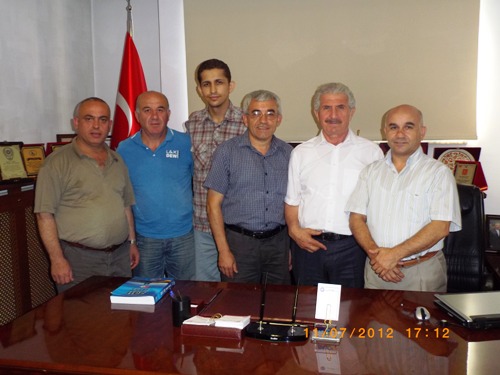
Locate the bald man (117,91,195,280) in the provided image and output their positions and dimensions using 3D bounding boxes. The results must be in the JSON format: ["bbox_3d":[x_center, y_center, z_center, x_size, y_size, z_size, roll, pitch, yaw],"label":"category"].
[{"bbox_3d":[-0.499,0.348,2.568,0.500,1.715,0.330,-2,6,-8],"label":"bald man"}]

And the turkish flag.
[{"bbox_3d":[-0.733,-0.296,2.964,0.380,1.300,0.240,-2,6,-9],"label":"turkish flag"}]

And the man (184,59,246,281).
[{"bbox_3d":[-0.170,0.265,2.560,0.470,1.874,0.290,-1,6,-5],"label":"man"}]

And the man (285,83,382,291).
[{"bbox_3d":[0.433,0.354,2.369,0.520,1.722,0.330,1,6,14],"label":"man"}]

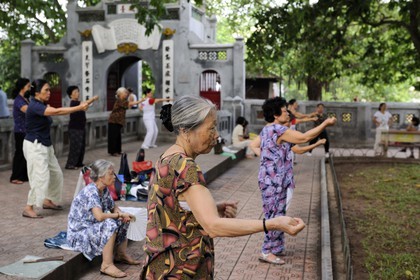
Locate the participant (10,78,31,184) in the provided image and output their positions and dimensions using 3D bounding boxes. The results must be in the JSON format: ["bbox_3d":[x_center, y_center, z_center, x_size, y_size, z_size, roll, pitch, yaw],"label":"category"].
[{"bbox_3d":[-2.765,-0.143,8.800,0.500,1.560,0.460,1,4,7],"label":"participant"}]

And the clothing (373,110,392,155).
[{"bbox_3d":[4.865,-0.261,16.451,0.520,1.240,0.300,0,4,-9],"label":"clothing"}]

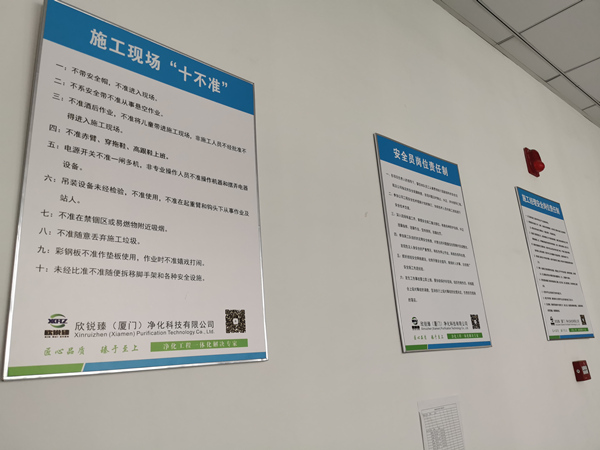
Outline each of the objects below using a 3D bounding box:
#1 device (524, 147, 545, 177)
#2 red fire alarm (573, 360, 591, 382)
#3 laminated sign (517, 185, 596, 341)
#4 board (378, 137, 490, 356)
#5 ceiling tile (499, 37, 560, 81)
[{"bbox_3d":[1.206,-0.322,2.381,0.096,0.143,0.060,10,-22,-40],"label":"device"},{"bbox_3d":[1.267,0.654,2.099,0.086,0.086,0.034,10,-22,-40],"label":"red fire alarm"},{"bbox_3d":[1.221,0.190,2.240,0.502,0.705,0.014,10,-22,-40],"label":"laminated sign"},{"bbox_3d":[0.464,0.065,1.599,0.502,0.705,0.014,10,-22,-40],"label":"board"},{"bbox_3d":[1.309,-0.934,2.647,0.597,0.015,0.094,10,-22,-40],"label":"ceiling tile"}]

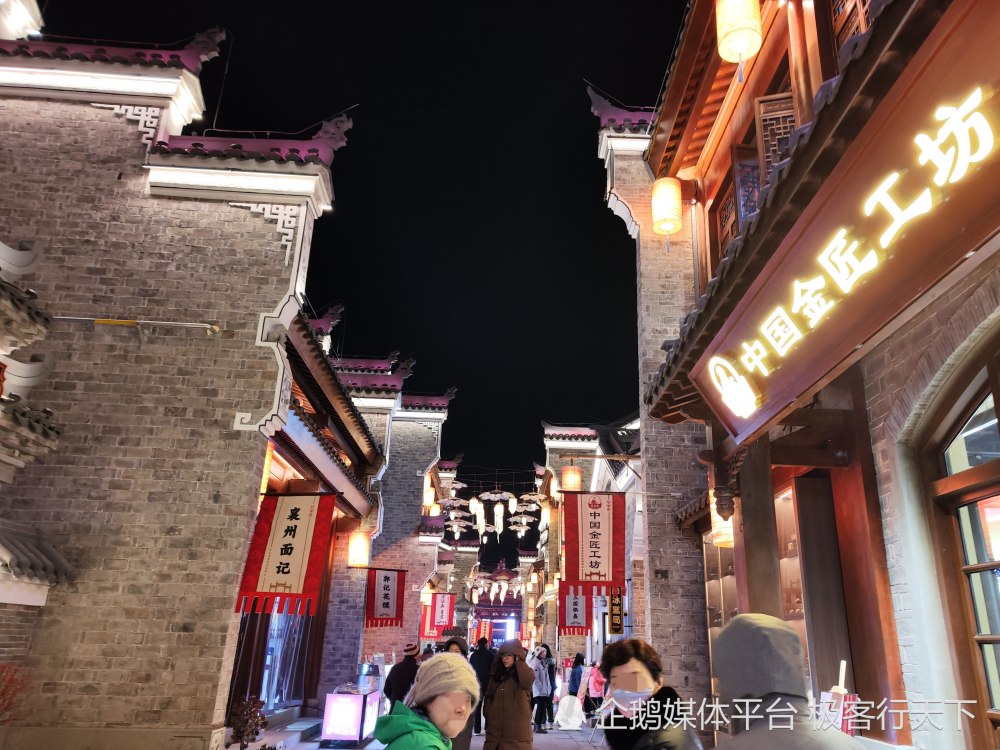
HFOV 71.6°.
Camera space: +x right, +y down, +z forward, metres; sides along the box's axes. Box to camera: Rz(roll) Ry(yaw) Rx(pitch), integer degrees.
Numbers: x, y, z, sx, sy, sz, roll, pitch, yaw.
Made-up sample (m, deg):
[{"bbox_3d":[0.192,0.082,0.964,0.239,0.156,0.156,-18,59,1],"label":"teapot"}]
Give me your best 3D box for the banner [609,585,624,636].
[{"bbox_3d":[2.493,4.890,14.770,0.277,1.197,0.100,4,-22,1],"label":"banner"}]

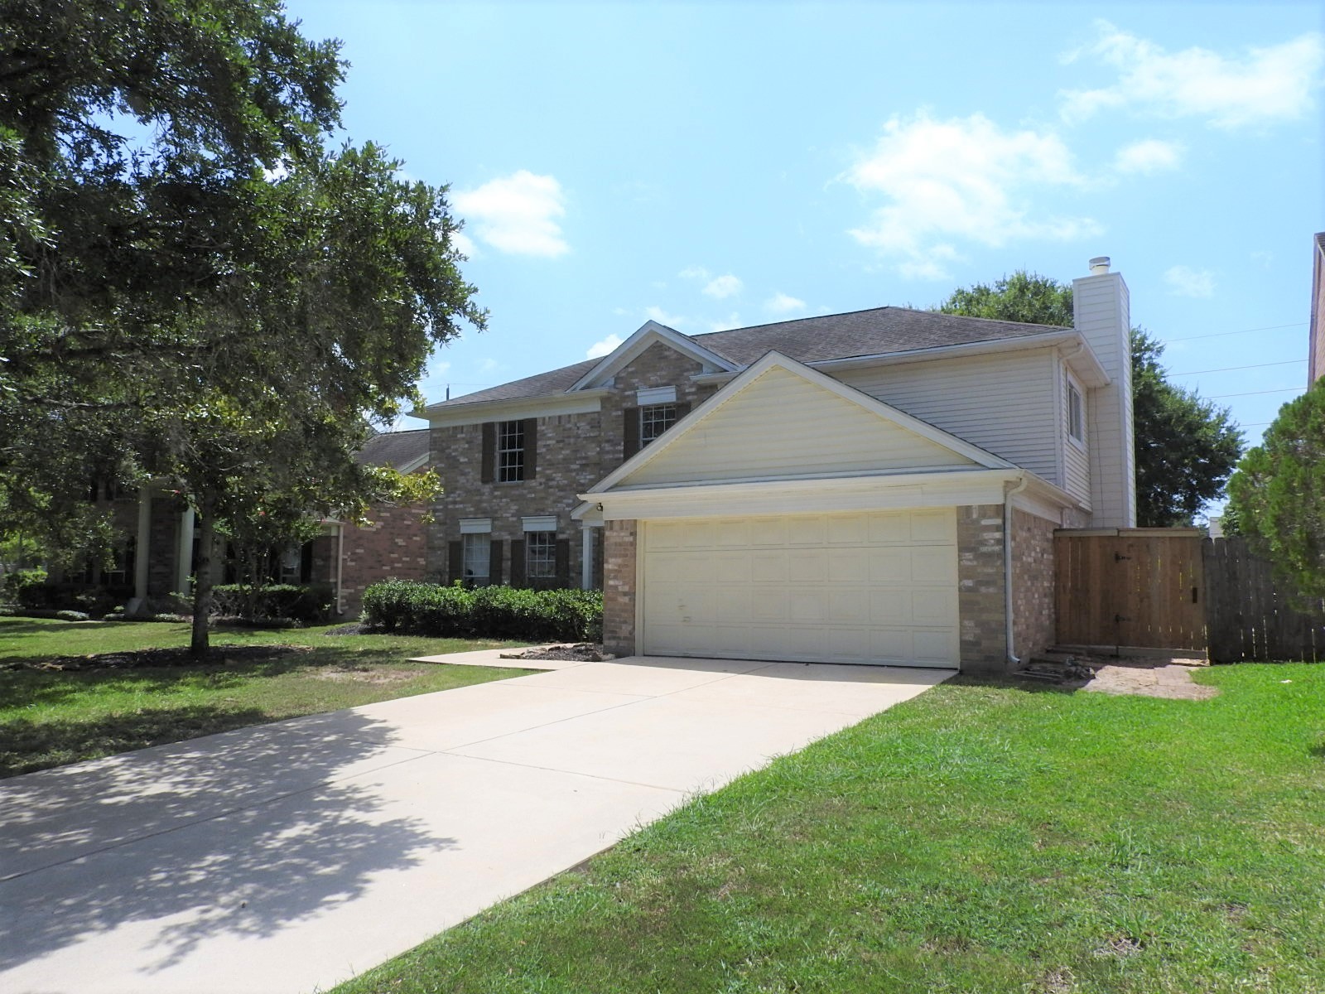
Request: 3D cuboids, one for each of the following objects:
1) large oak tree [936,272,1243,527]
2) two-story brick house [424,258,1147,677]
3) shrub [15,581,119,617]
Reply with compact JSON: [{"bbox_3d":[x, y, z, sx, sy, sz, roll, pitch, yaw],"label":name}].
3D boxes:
[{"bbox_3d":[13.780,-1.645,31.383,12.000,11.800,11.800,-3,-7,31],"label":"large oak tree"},{"bbox_3d":[1.815,-1.036,21.282,15.550,8.500,14.100,-3,-7,31],"label":"two-story brick house"},{"bbox_3d":[-19.124,3.308,29.476,4.700,1.060,1.200,-3,-7,31],"label":"shrub"}]

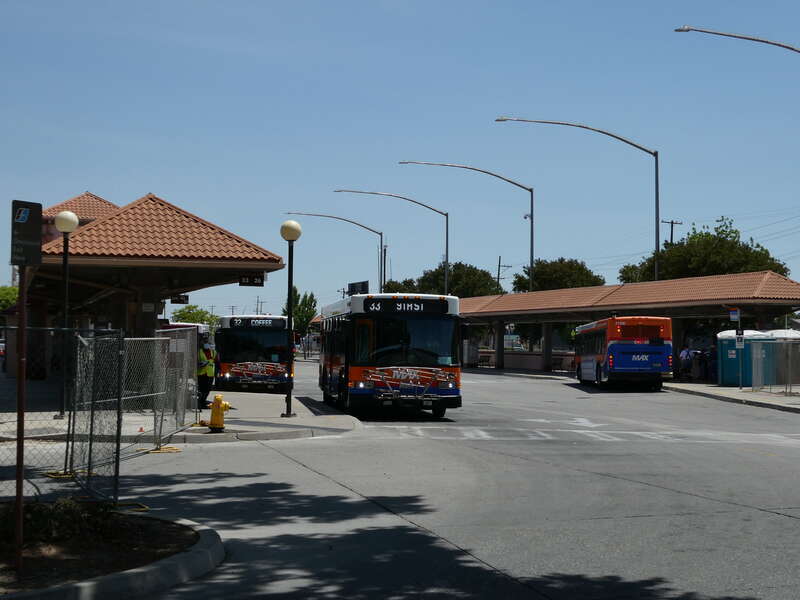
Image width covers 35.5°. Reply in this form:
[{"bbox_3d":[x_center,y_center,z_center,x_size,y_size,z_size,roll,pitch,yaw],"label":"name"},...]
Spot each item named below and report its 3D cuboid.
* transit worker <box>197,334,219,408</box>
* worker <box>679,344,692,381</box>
[{"bbox_3d":[-4.600,1.713,29.900,0.580,1.800,0.420,0,-2,-5],"label":"transit worker"},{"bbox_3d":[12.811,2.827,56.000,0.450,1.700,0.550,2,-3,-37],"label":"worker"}]

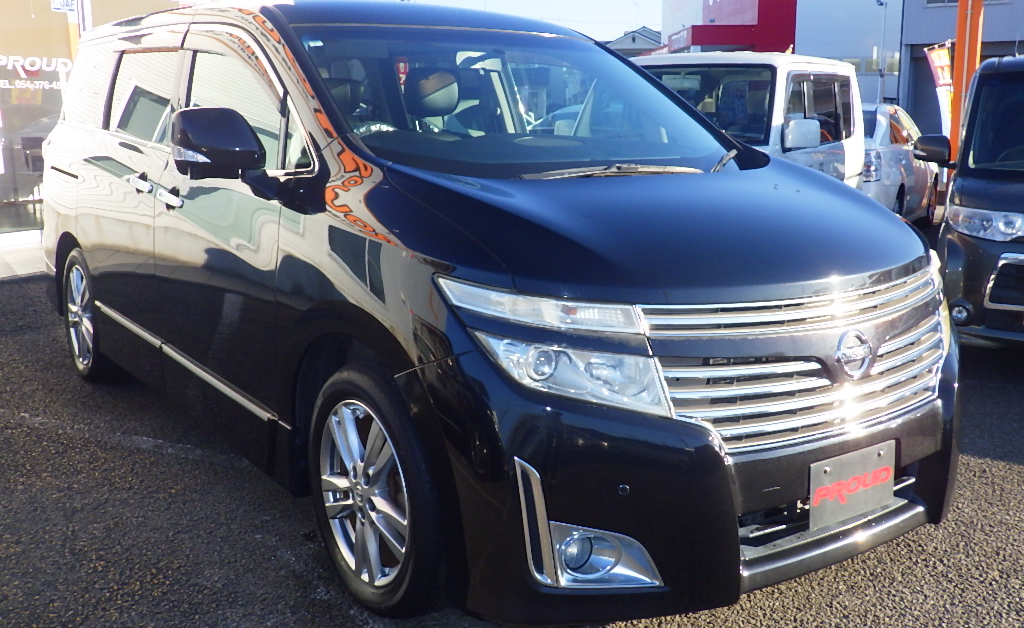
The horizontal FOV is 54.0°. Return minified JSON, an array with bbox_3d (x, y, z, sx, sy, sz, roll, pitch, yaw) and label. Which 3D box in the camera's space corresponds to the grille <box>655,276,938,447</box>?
[{"bbox_3d":[0.807,0.117,2.572,1.180,0.385,0.230,-6,13,-36],"label":"grille"}]

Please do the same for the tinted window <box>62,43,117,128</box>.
[{"bbox_3d":[-2.090,-1.104,4.937,0.060,0.390,0.880,5,6,-35],"label":"tinted window"}]

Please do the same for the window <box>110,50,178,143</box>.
[{"bbox_3d":[-1.561,-0.911,4.257,0.040,0.400,0.830,8,5,-38],"label":"window"}]

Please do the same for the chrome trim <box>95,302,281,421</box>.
[{"bbox_3d":[-1.351,0.148,3.957,0.025,0.045,2.080,-6,14,-36],"label":"chrome trim"}]

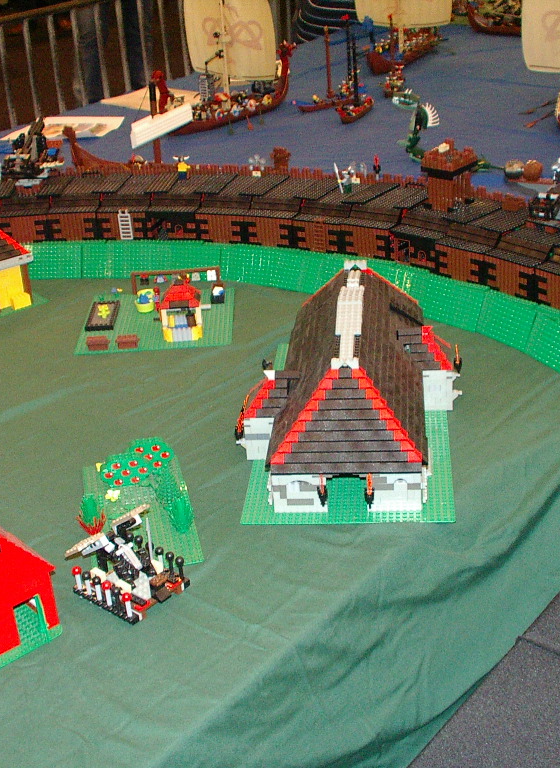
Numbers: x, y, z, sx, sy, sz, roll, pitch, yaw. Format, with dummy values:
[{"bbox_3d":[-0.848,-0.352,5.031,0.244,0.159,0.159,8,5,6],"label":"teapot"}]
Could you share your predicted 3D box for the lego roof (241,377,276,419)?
[{"bbox_3d":[-0.019,0.011,1.466,0.048,0.039,0.080,-1,27,6],"label":"lego roof"}]

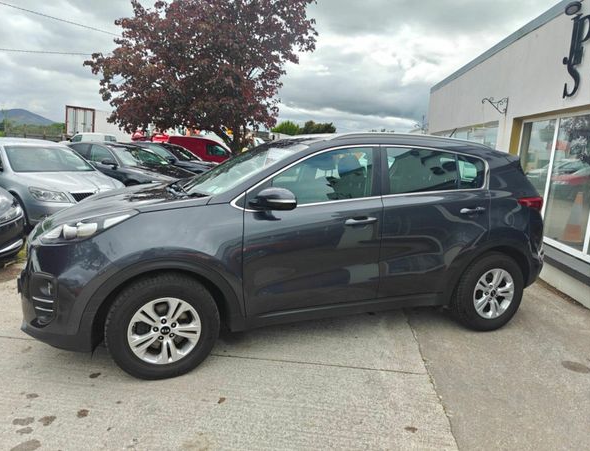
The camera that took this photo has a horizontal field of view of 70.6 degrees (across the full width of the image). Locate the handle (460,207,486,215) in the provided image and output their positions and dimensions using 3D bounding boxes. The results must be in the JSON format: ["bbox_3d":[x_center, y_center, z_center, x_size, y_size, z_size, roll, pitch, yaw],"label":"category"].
[{"bbox_3d":[1.412,-0.120,3.301,0.245,0.045,0.055,-7,12,-19],"label":"handle"}]

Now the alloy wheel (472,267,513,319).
[{"bbox_3d":[1.675,0.575,3.591,0.445,0.445,0.180,-2,11,-20],"label":"alloy wheel"}]

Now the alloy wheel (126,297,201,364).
[{"bbox_3d":[-0.847,0.655,2.711,0.443,0.443,0.170,-2,11,-20],"label":"alloy wheel"}]

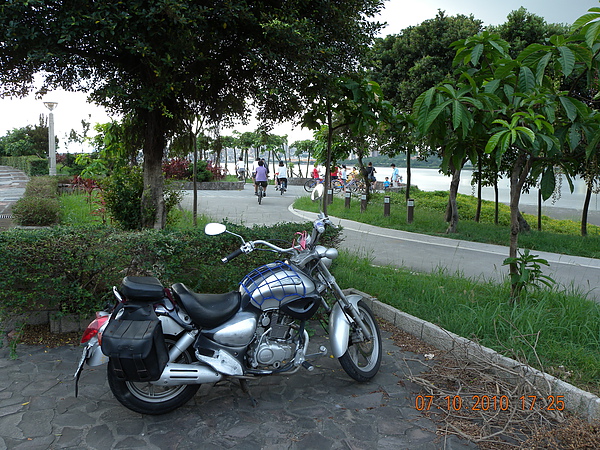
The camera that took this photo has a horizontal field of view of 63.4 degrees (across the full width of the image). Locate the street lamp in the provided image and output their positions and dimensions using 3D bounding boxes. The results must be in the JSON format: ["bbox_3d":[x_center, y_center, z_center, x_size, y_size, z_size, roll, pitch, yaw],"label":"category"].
[{"bbox_3d":[-15.842,-5.525,31.000,0.950,4.800,0.950,1,7,0],"label":"street lamp"}]

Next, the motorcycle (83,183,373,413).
[{"bbox_3d":[-0.371,0.475,3.320,2.130,1.450,0.850,-2,8,-20],"label":"motorcycle"}]

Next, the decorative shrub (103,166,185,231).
[{"bbox_3d":[-3.462,-0.557,10.600,1.400,1.500,1.600,1,7,0],"label":"decorative shrub"}]

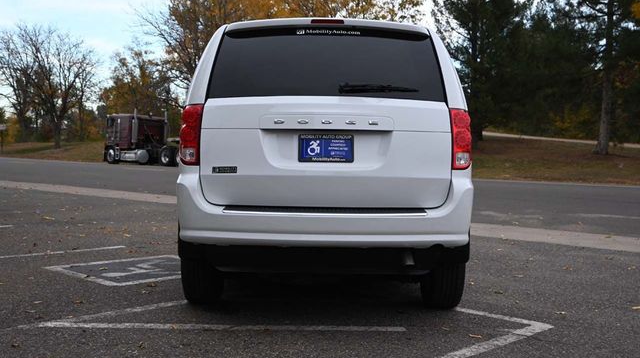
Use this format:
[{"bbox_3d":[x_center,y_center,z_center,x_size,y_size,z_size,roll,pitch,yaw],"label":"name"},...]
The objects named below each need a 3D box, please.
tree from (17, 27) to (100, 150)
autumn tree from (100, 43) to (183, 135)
[{"bbox_3d":[-25.761,-9.078,68.000,7.800,12.000,7.400,1,2,0],"label":"tree"},{"bbox_3d":[-18.652,-8.573,72.000,8.300,11.200,7.800,1,2,0],"label":"autumn tree"}]

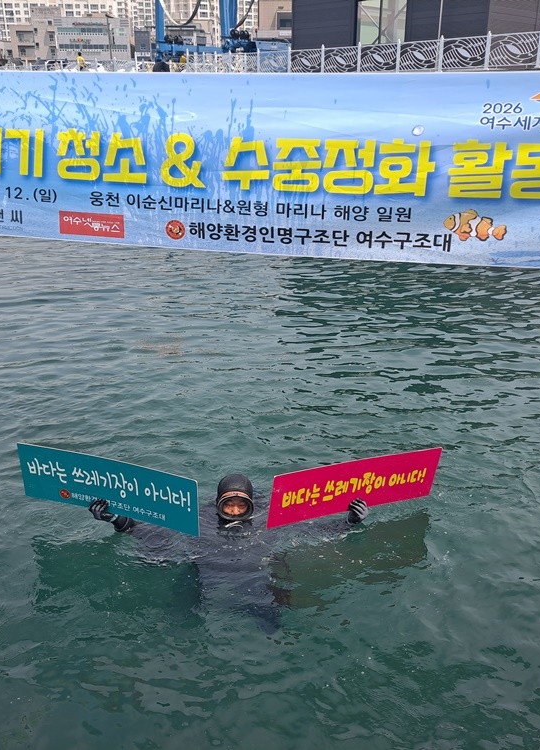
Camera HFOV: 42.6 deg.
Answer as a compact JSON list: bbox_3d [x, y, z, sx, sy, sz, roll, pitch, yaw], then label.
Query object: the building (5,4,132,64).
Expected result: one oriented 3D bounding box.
[{"bbox_3d":[-48.830,-81.302,170.065,29.500,14.000,16.000,-2,21,-6],"label":"building"}]

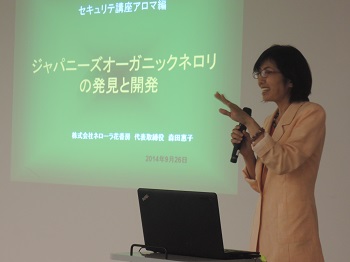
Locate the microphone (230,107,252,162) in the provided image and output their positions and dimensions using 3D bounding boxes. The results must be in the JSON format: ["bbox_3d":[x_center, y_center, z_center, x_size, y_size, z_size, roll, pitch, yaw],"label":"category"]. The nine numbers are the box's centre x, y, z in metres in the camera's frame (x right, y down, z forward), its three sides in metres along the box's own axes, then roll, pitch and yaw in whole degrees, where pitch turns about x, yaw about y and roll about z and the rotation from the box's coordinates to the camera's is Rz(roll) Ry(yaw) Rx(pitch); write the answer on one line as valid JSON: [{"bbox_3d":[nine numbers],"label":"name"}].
[{"bbox_3d":[0.260,0.018,4.170,0.037,0.235,0.037,17,-6,-25],"label":"microphone"}]

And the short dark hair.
[{"bbox_3d":[0.428,-0.228,4.220,0.232,0.228,0.190,-3,2,-25],"label":"short dark hair"}]

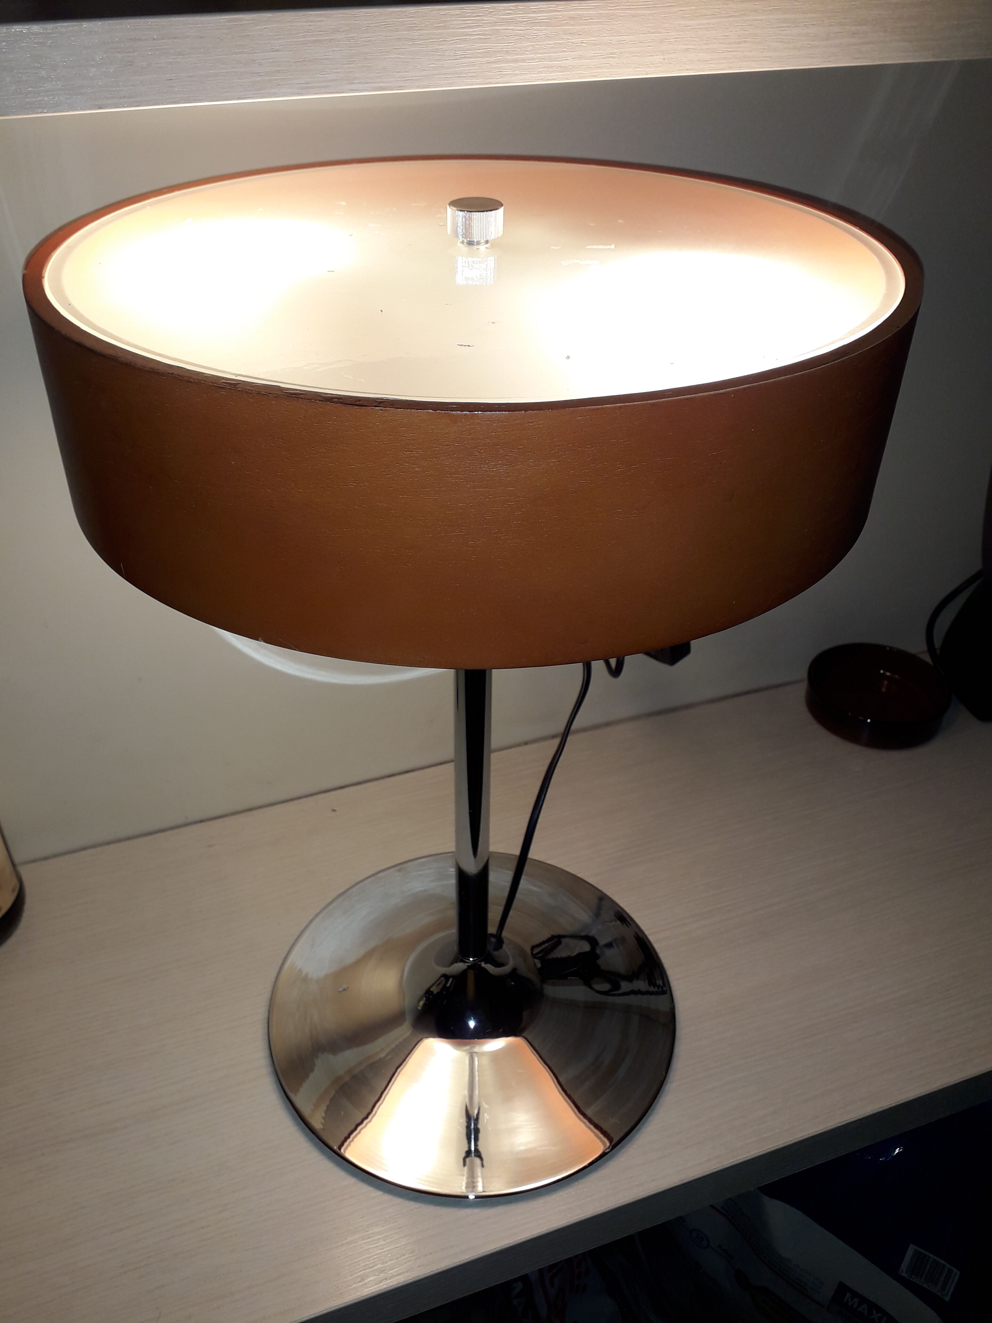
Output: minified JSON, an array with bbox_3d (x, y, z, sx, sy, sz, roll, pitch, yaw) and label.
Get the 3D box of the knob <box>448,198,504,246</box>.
[{"bbox_3d":[-0.007,-0.146,0.345,0.018,0.012,0.018,1,36,0],"label":"knob"}]

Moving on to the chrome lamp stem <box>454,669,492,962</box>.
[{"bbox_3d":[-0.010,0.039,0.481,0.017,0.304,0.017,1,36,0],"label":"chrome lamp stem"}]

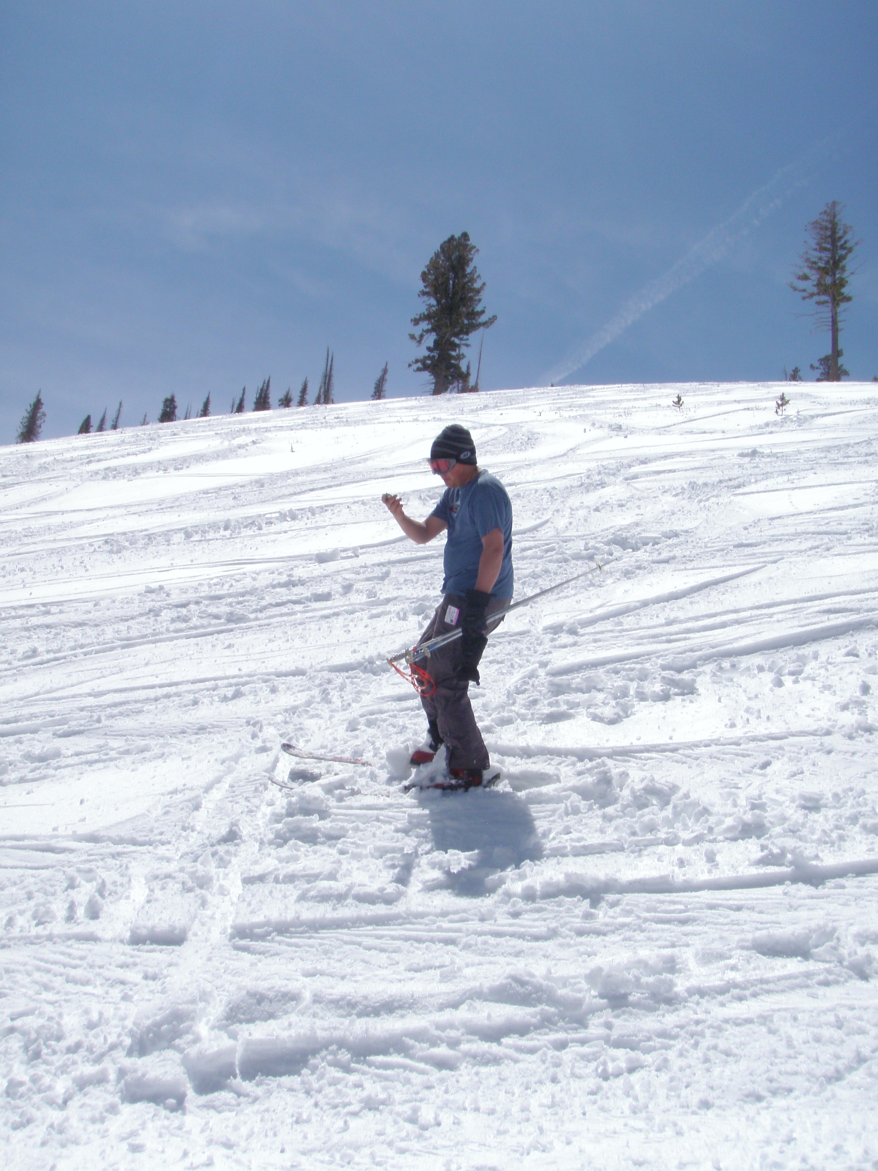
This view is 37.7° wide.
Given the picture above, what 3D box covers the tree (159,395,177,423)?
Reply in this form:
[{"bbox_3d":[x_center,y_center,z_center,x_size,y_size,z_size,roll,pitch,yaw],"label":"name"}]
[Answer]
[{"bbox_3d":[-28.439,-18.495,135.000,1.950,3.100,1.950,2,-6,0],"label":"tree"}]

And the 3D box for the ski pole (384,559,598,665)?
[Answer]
[{"bbox_3d":[0.281,0.118,6.045,1.180,0.080,0.080,-24,2,-17],"label":"ski pole"}]

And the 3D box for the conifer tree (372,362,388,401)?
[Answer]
[{"bbox_3d":[-6.197,-21.378,135.000,1.600,4.000,1.600,2,-6,0],"label":"conifer tree"}]

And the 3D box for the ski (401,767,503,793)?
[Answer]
[{"bbox_3d":[0.020,0.961,6.150,1.600,0.120,0.110,3,11,-9],"label":"ski"}]

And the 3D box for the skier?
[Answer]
[{"bbox_3d":[0.047,0.083,6.280,0.580,1.780,0.580,4,-7,-19],"label":"skier"}]

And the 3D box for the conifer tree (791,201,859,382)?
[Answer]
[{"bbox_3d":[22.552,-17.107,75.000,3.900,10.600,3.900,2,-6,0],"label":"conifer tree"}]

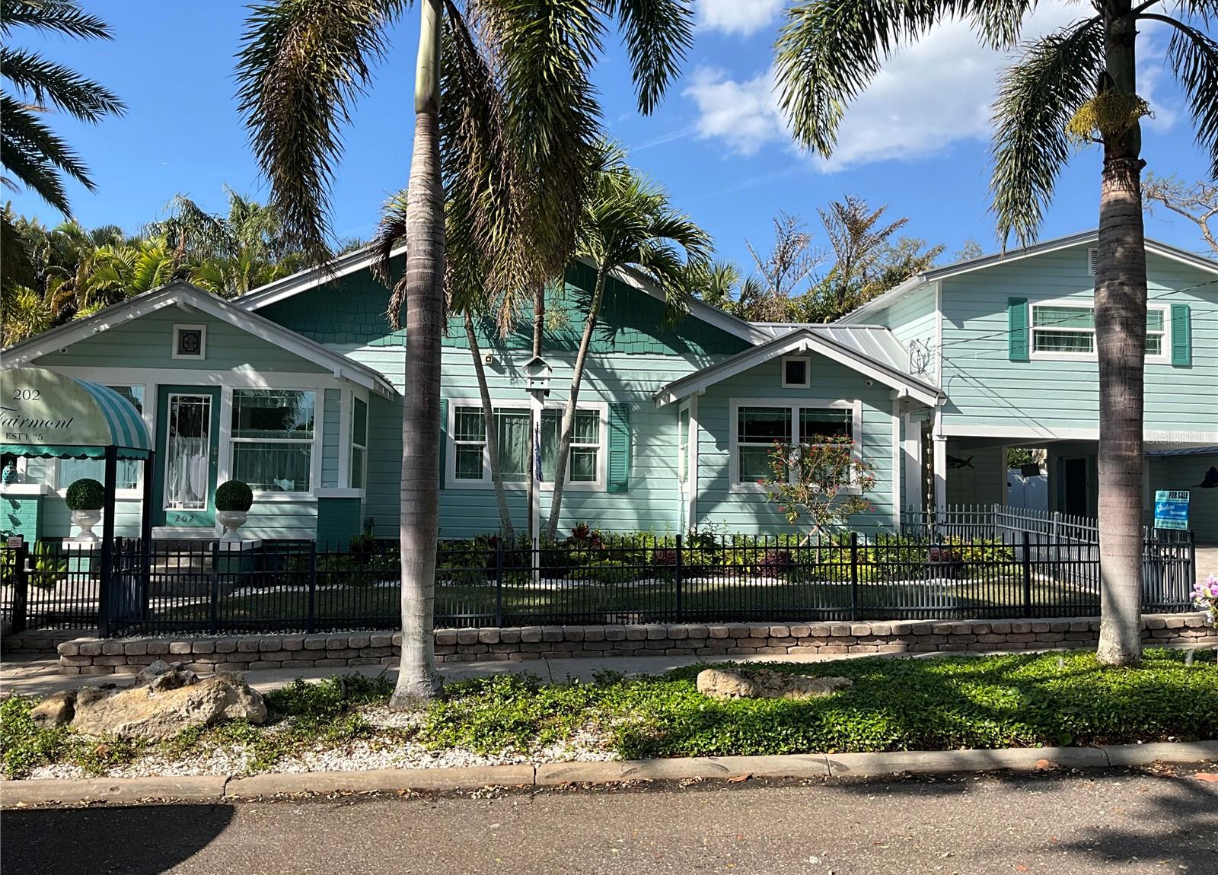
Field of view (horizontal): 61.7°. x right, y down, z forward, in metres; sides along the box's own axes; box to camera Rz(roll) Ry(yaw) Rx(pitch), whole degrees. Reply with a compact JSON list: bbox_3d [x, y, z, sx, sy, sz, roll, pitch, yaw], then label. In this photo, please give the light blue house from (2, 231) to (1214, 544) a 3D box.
[{"bbox_3d":[1.201,-0.509,20.875,21.000,6.050,12.200,1,-4,-5],"label":"light blue house"}]

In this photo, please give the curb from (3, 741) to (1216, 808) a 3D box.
[{"bbox_3d":[0.185,2.065,6.329,7.575,0.130,0.170,0,-4,-5],"label":"curb"}]

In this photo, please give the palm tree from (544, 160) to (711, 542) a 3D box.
[{"bbox_3d":[0.211,-1.056,15.115,2.683,6.244,2.500,1,-4,-5],"label":"palm tree"}]

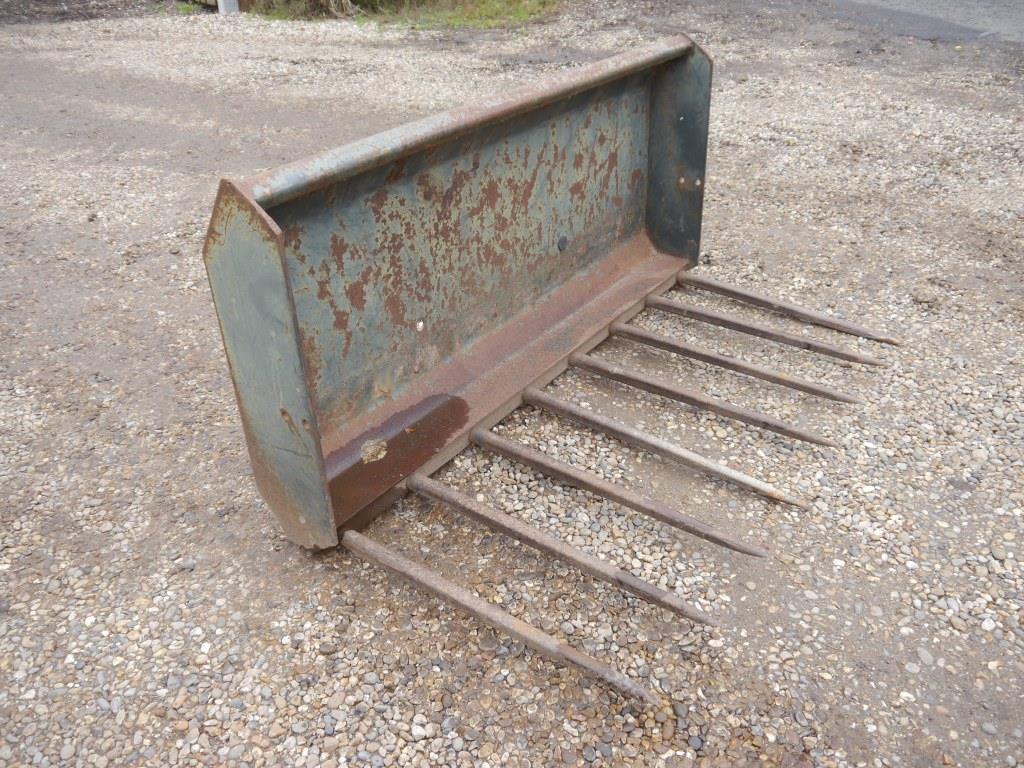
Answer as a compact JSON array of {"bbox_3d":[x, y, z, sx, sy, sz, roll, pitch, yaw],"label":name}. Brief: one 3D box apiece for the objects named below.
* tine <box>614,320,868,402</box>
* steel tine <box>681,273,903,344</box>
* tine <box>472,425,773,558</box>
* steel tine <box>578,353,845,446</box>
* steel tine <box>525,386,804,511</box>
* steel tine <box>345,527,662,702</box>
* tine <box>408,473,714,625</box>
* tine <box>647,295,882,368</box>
[{"bbox_3d":[0.604,-0.058,2.324,0.740,0.039,0.035,20,37,31],"label":"tine"},{"bbox_3d":[0.859,-0.237,2.637,0.725,0.039,0.035,23,39,30],"label":"steel tine"},{"bbox_3d":[0.209,0.239,1.860,0.749,0.039,0.035,19,37,31],"label":"tine"},{"bbox_3d":[0.473,0.039,2.169,0.746,0.039,0.035,20,37,31],"label":"steel tine"},{"bbox_3d":[0.339,0.150,2.014,0.758,0.039,0.035,21,38,30],"label":"steel tine"},{"bbox_3d":[-0.054,0.426,1.556,0.732,0.039,0.035,19,37,31],"label":"steel tine"},{"bbox_3d":[0.069,0.332,1.708,0.744,0.039,0.035,19,37,30],"label":"tine"},{"bbox_3d":[0.736,-0.156,2.478,0.733,0.039,0.035,19,37,31],"label":"tine"}]

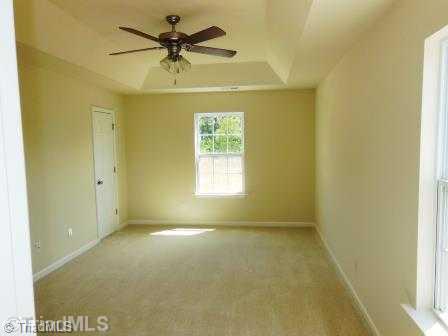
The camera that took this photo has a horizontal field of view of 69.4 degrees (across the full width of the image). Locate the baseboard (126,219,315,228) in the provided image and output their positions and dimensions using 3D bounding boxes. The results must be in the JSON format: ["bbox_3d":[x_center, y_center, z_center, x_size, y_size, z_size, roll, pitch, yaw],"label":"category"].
[{"bbox_3d":[-0.107,1.028,5.926,3.463,0.090,0.020,0,4,7],"label":"baseboard"}]

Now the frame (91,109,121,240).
[{"bbox_3d":[-1.962,0.083,5.340,0.120,2.120,0.840,0,4,7],"label":"frame"}]

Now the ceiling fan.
[{"bbox_3d":[-0.499,-1.186,3.124,1.330,0.570,1.330,0,4,7],"label":"ceiling fan"}]

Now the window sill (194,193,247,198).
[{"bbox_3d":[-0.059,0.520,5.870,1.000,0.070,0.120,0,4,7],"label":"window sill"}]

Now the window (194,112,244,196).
[{"bbox_3d":[-0.074,-0.253,5.861,0.895,1.470,0.100,0,4,7],"label":"window"}]

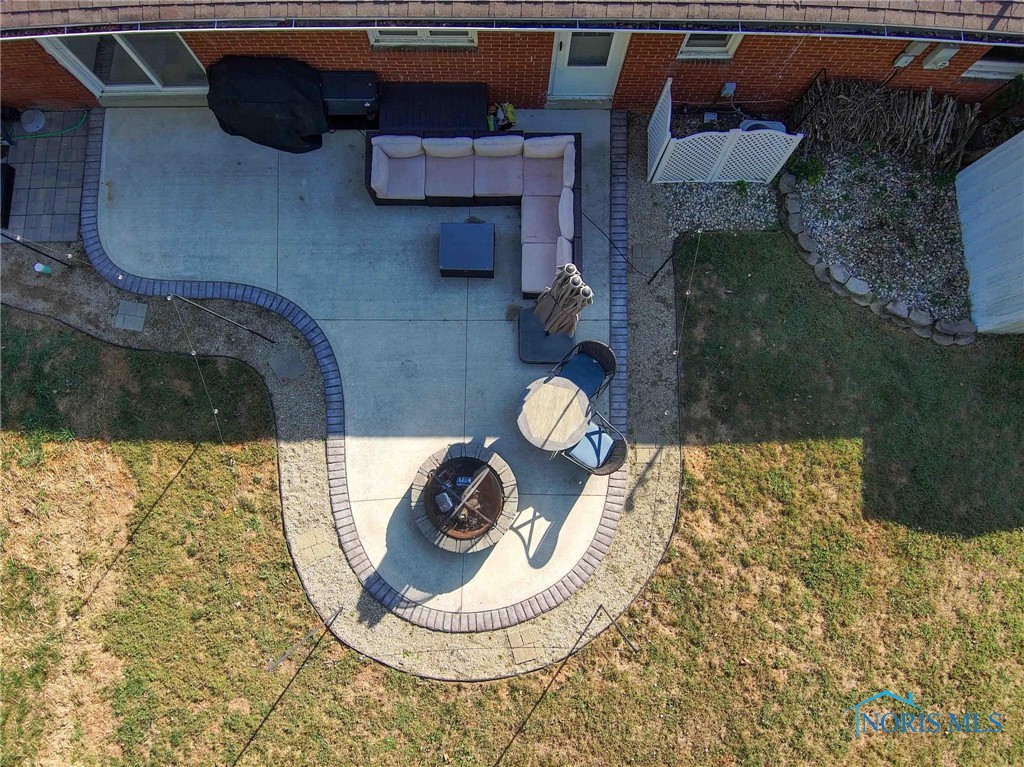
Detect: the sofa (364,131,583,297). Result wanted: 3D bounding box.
[{"bbox_3d":[-0.510,-2.265,8.408,2.870,0.630,2.120,1,82,0],"label":"sofa"}]

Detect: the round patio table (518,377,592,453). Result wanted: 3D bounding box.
[{"bbox_3d":[0.517,0.415,7.996,0.920,0.730,0.920,1,82,0],"label":"round patio table"}]

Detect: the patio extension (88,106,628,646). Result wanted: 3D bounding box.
[{"bbox_3d":[-2.243,-0.376,8.539,7.720,0.100,7.240,1,82,0],"label":"patio extension"}]

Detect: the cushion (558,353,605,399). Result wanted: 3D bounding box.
[{"bbox_3d":[0.892,-0.102,7.981,0.480,0.070,0.460,39,84,5],"label":"cushion"}]

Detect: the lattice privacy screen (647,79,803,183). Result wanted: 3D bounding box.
[{"bbox_3d":[2.784,-3.311,8.235,1.740,1.200,0.820,1,82,0],"label":"lattice privacy screen"}]

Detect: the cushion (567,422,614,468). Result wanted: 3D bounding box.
[{"bbox_3d":[0.997,0.792,7.862,0.460,0.070,0.480,32,84,4],"label":"cushion"}]

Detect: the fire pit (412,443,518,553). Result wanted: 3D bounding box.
[{"bbox_3d":[-0.591,1.471,8.061,1.370,0.340,1.370,1,82,0],"label":"fire pit"}]

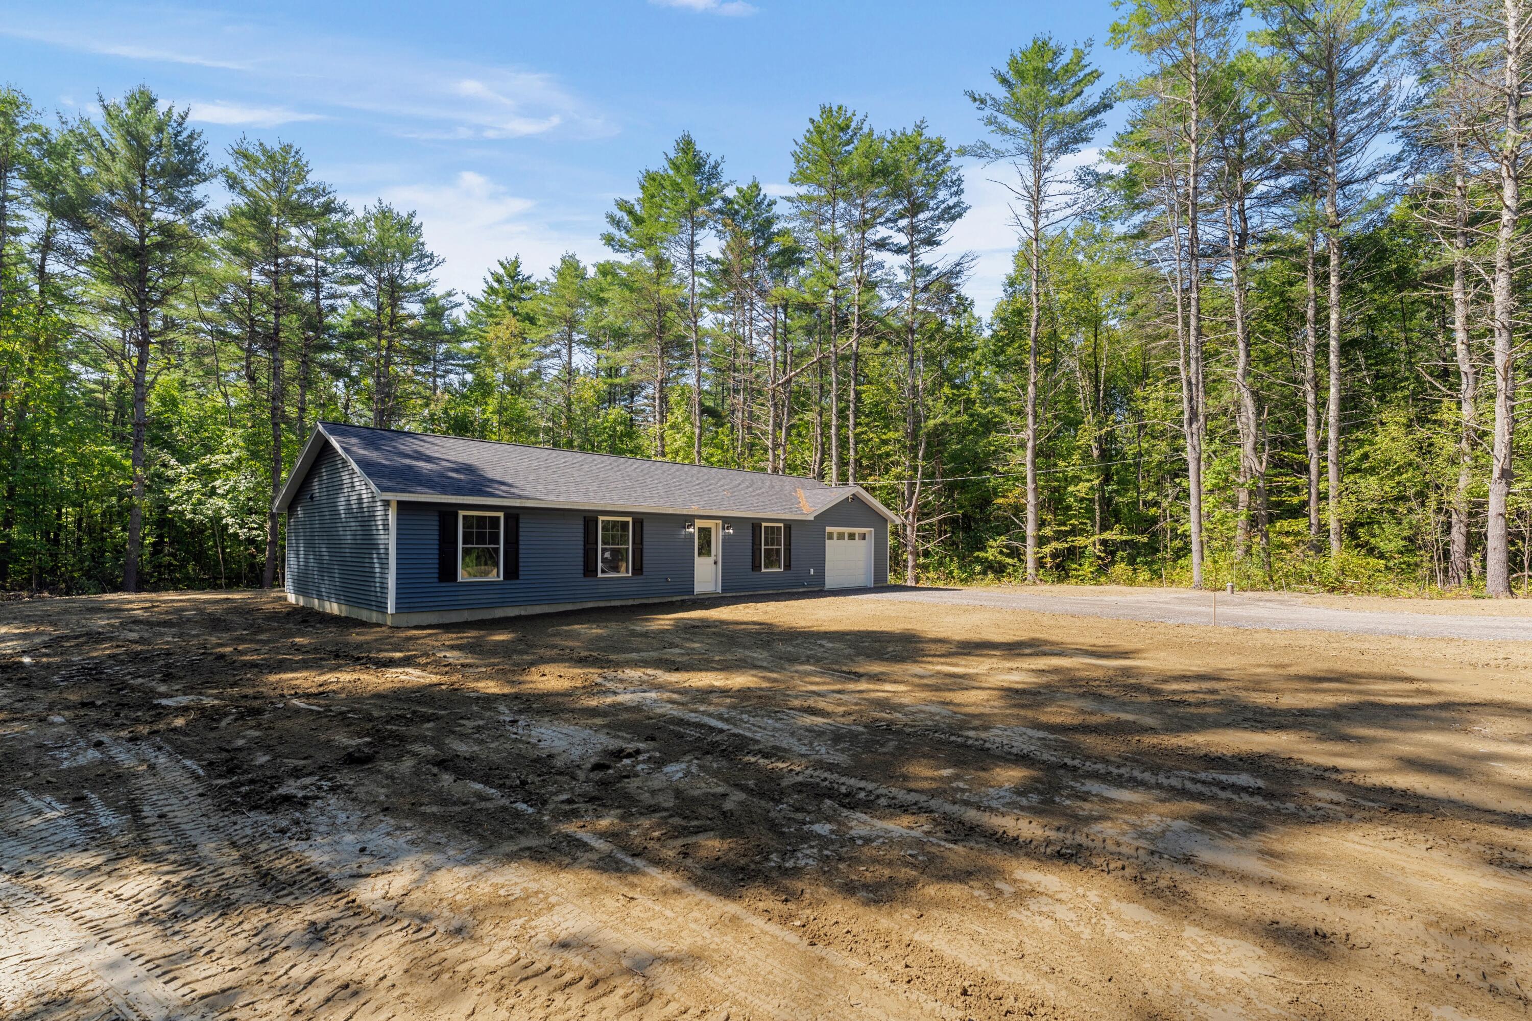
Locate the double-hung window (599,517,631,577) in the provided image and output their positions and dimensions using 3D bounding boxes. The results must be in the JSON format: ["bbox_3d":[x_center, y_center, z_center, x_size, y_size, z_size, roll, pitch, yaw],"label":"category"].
[{"bbox_3d":[-3.927,0.935,17.655,0.100,1.541,1.018,-3,-4,44],"label":"double-hung window"}]

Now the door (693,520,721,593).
[{"bbox_3d":[-1.710,1.355,19.935,0.130,2.161,1.040,-3,-4,44],"label":"door"}]

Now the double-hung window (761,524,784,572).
[{"bbox_3d":[0.199,1.181,21.928,0.100,1.541,1.018,-3,-4,44],"label":"double-hung window"}]

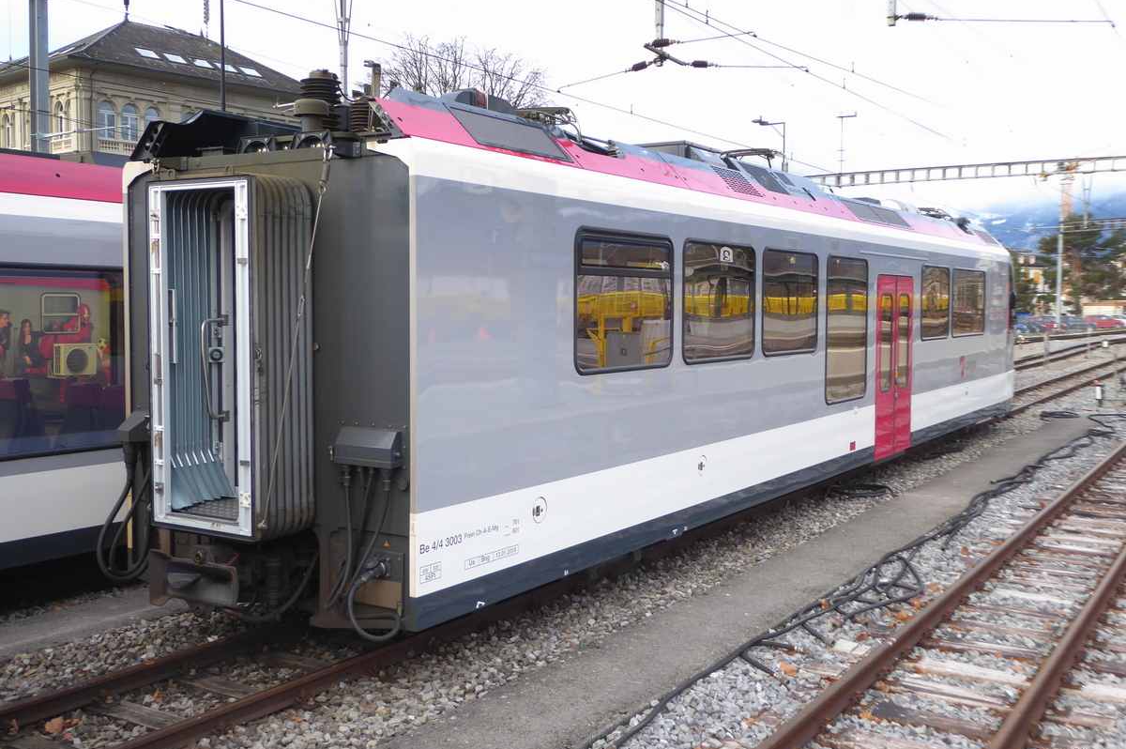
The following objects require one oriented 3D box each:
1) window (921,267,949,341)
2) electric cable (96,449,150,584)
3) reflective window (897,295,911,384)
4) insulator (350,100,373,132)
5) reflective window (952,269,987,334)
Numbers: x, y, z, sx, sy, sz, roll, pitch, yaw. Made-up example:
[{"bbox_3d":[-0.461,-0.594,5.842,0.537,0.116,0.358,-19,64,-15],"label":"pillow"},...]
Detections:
[{"bbox_3d":[5.512,-1.052,17.345,0.060,1.053,1.586,2,4,32],"label":"window"},{"bbox_3d":[-2.999,0.987,8.158,0.260,0.940,0.330,2,4,32],"label":"electric cable"},{"bbox_3d":[4.650,-0.465,15.990,0.060,1.279,0.506,2,4,32],"label":"reflective window"},{"bbox_3d":[-1.306,-1.667,7.565,0.145,0.206,0.145,0,4,0],"label":"insulator"},{"bbox_3d":[6.645,-1.163,19.171,0.060,1.062,2.280,2,4,32],"label":"reflective window"}]

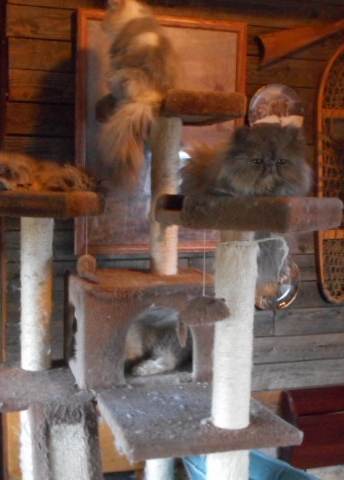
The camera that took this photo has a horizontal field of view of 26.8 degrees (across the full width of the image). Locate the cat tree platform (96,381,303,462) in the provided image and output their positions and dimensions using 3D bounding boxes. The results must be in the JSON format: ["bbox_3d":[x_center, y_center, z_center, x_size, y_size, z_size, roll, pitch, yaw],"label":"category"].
[{"bbox_3d":[0.040,0.412,1.692,0.380,0.030,0.410,-1,6,-19],"label":"cat tree platform"}]

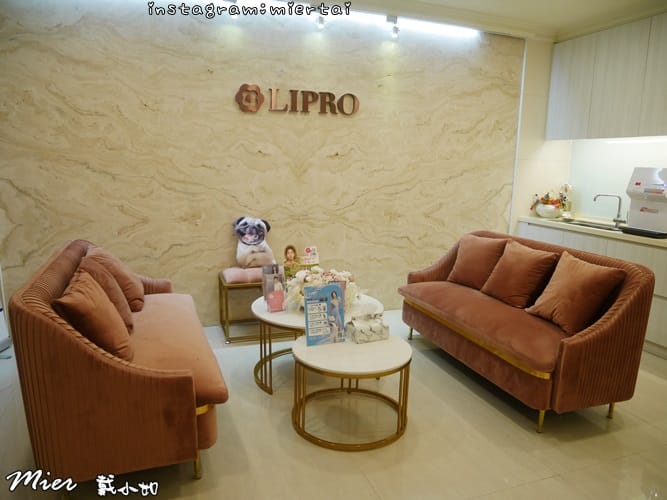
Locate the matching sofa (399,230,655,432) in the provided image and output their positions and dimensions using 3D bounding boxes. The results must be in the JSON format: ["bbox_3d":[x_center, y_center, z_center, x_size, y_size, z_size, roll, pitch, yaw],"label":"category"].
[{"bbox_3d":[1.073,0.388,3.021,0.725,0.814,1.539,-2,11,-20],"label":"matching sofa"}]

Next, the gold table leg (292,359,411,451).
[{"bbox_3d":[0.092,0.702,2.396,0.602,0.363,0.602,1,10,0],"label":"gold table leg"}]

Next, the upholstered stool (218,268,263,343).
[{"bbox_3d":[-0.598,0.407,3.615,0.536,0.487,0.377,-2,11,-20],"label":"upholstered stool"}]

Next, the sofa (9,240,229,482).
[{"bbox_3d":[-1.029,0.436,2.445,0.725,0.814,1.549,-2,11,-21],"label":"sofa"}]

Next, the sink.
[{"bbox_3d":[2.382,-0.130,4.109,0.377,0.159,0.606,-2,11,-20],"label":"sink"}]

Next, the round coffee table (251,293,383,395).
[{"bbox_3d":[-0.097,0.566,2.929,0.822,0.437,0.822,1,10,0],"label":"round coffee table"}]

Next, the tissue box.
[{"bbox_3d":[0.189,0.420,2.509,0.189,0.119,0.124,-3,11,-21],"label":"tissue box"}]

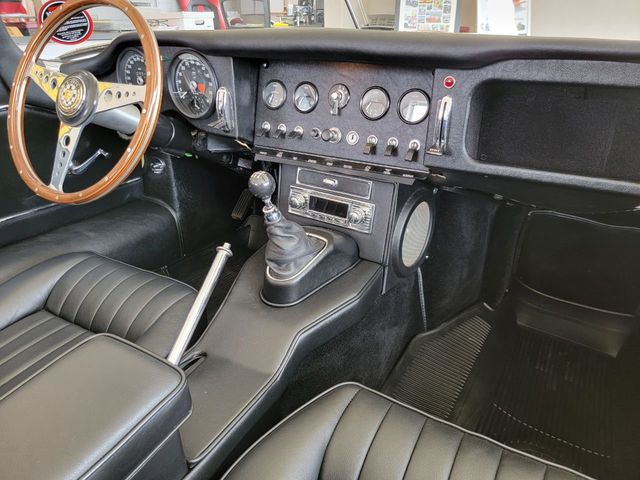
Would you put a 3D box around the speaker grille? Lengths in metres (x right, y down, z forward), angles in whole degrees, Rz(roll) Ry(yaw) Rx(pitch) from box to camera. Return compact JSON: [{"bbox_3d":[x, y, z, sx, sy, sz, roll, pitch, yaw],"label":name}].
[{"bbox_3d":[0.173,-0.009,0.795,0.020,0.122,0.122,15,28,30],"label":"speaker grille"}]

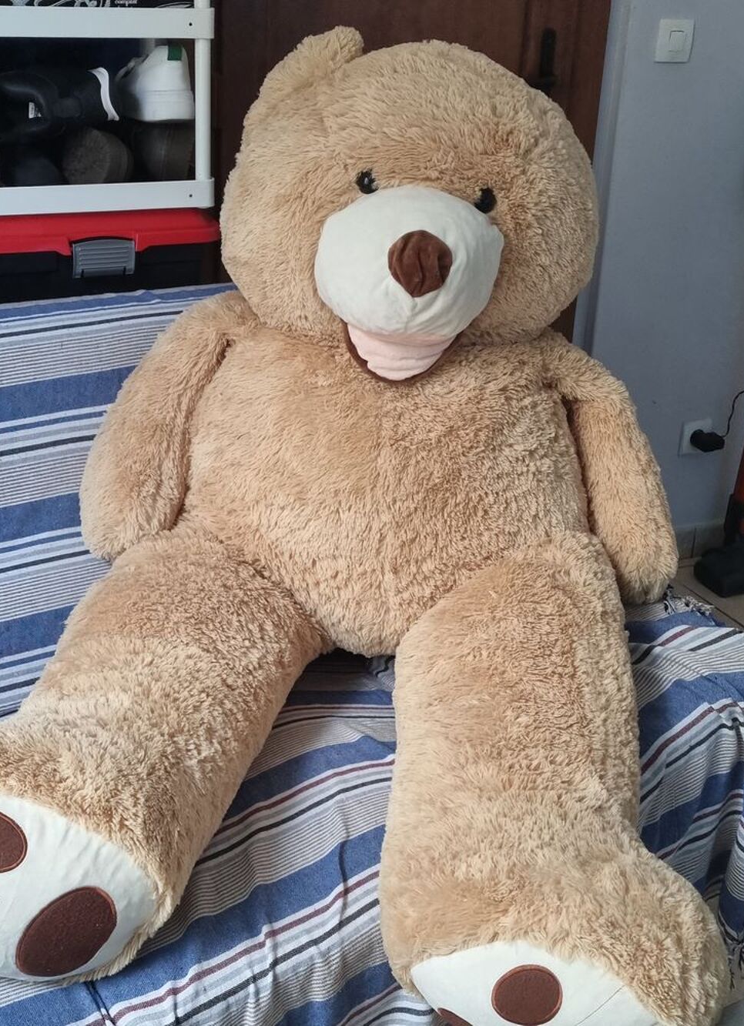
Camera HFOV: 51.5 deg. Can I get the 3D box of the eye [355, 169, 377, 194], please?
[{"bbox_3d":[-0.007,-0.393,0.915,0.025,0.029,0.018,5,26,-7],"label":"eye"}]

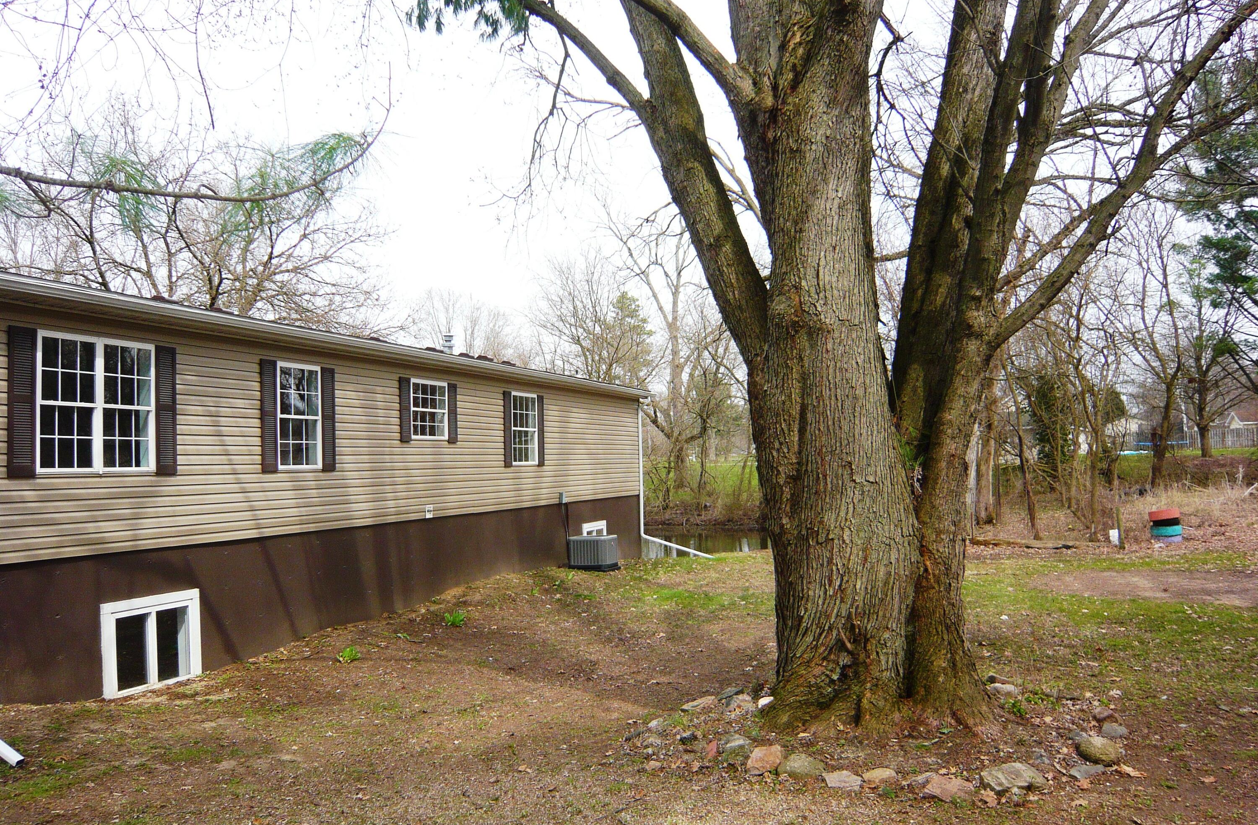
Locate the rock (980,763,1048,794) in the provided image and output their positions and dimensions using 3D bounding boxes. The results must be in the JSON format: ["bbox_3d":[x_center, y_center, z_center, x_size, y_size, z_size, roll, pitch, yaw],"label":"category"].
[{"bbox_3d":[1.929,1.840,5.120,0.314,0.116,0.204,-2,-3,20],"label":"rock"}]

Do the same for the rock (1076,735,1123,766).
[{"bbox_3d":[2.561,1.841,5.544,0.233,0.135,0.186,-2,-3,24],"label":"rock"}]

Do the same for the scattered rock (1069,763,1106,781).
[{"bbox_3d":[2.373,1.866,5.273,0.172,0.065,0.129,-2,-3,24],"label":"scattered rock"}]

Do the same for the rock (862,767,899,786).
[{"bbox_3d":[1.297,1.878,5.249,0.182,0.077,0.137,-2,-3,13],"label":"rock"}]

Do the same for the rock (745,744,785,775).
[{"bbox_3d":[0.729,1.861,5.452,0.198,0.150,0.139,-1,-3,7],"label":"rock"}]

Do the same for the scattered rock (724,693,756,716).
[{"bbox_3d":[0.735,1.932,6.737,0.214,0.133,0.160,-1,-3,6],"label":"scattered rock"}]

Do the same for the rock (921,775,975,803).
[{"bbox_3d":[1.564,1.846,4.993,0.248,0.106,0.174,-2,-3,17],"label":"rock"}]

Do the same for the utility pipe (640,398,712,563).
[{"bbox_3d":[1.228,1.750,26.596,2.090,4.120,0.100,-2,-3,21],"label":"utility pipe"}]

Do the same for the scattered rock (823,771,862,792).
[{"bbox_3d":[1.089,1.877,5.185,0.196,0.078,0.147,-2,-3,11],"label":"scattered rock"}]

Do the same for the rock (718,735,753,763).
[{"bbox_3d":[0.596,1.879,5.692,0.197,0.140,0.148,-1,-3,6],"label":"rock"}]

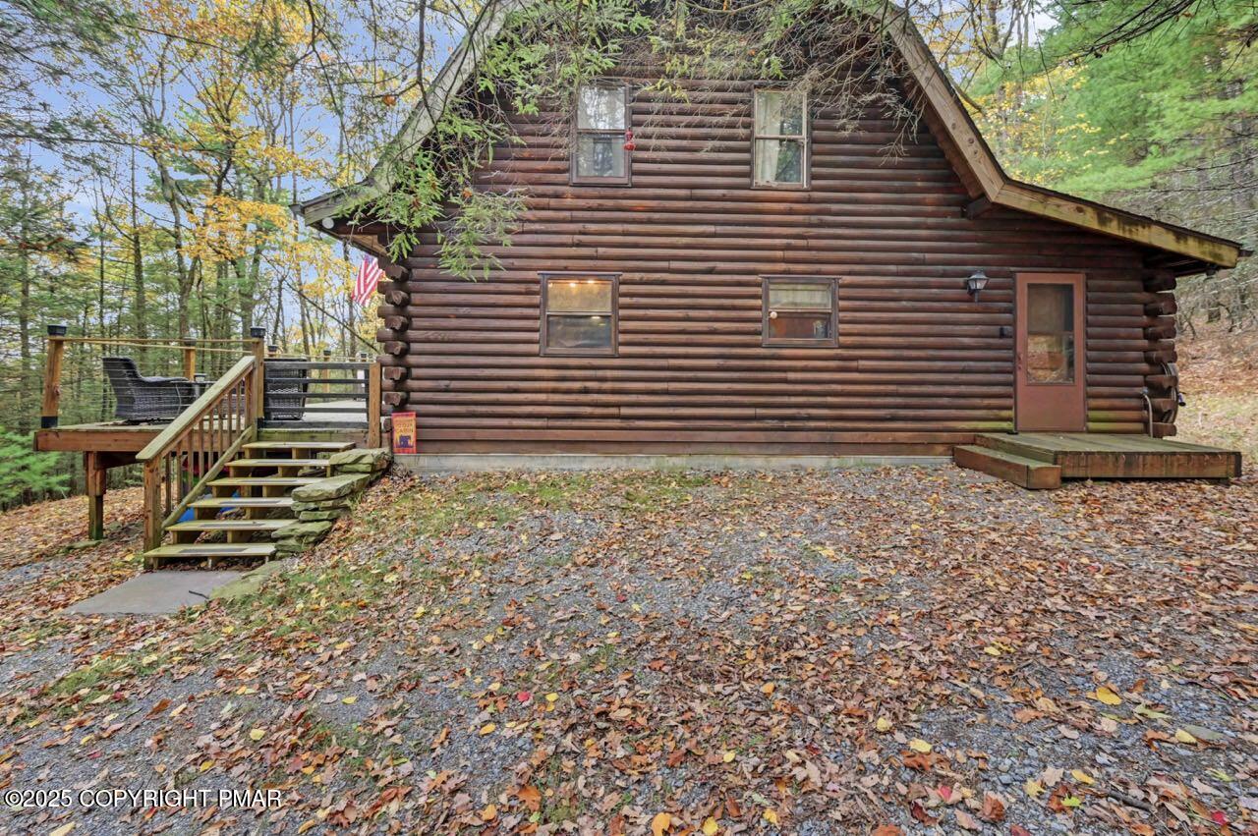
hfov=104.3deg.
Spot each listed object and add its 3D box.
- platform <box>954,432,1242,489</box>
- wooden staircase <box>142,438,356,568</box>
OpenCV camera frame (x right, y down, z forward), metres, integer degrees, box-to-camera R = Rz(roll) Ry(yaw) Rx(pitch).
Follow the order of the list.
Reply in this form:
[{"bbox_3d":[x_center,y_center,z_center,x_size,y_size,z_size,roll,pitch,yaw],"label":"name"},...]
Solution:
[{"bbox_3d":[5.270,0.465,5.660,2.270,0.450,1.170,0,3,-2],"label":"platform"},{"bbox_3d":[-4.000,0.870,5.360,1.240,1.070,1.500,0,2,-2],"label":"wooden staircase"}]

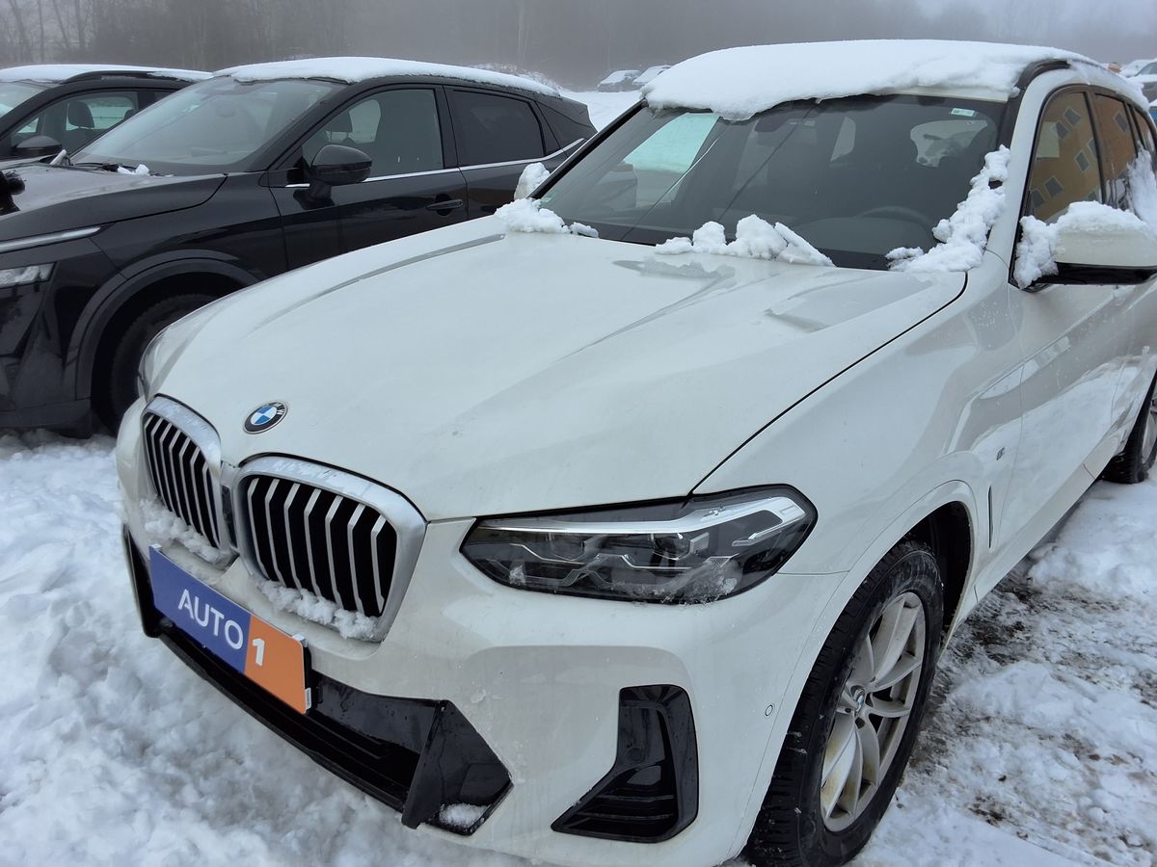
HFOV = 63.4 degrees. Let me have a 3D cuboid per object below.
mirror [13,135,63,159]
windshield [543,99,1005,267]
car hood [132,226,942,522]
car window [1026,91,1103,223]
[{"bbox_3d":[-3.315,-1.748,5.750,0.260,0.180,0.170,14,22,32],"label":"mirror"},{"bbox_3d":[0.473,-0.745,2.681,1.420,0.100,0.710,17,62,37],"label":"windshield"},{"bbox_3d":[-0.143,-0.239,2.091,1.560,0.310,1.400,17,24,37],"label":"car hood"},{"bbox_3d":[1.290,-0.691,2.502,0.080,0.460,0.980,-11,6,43],"label":"car window"}]

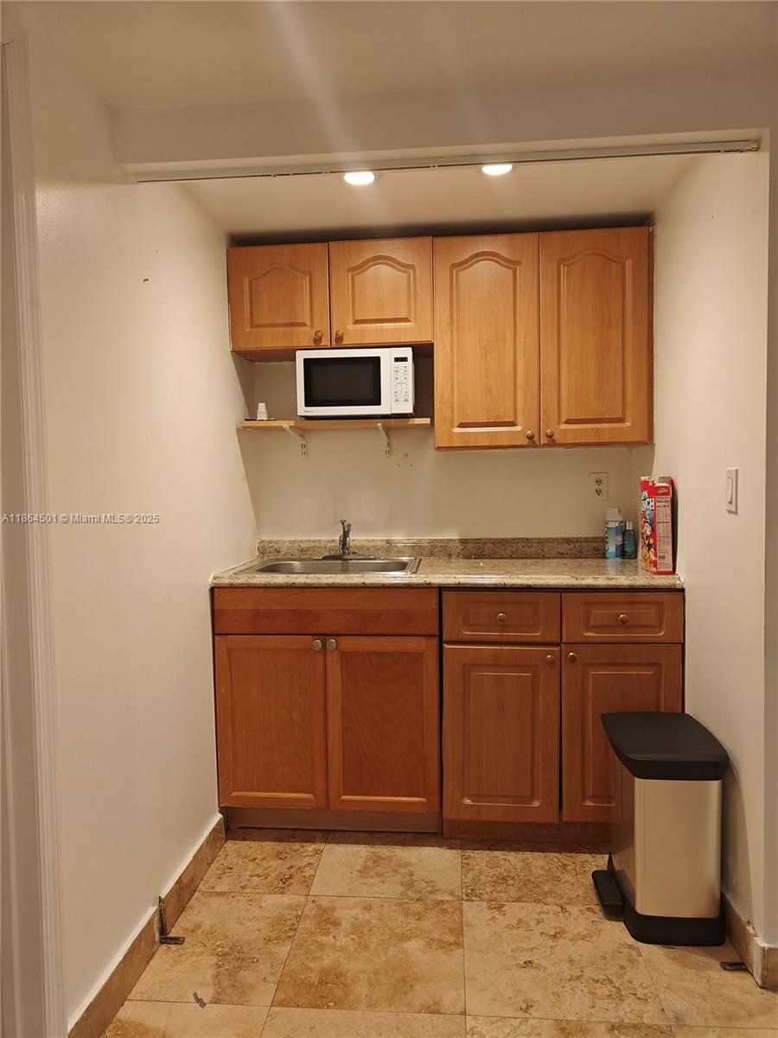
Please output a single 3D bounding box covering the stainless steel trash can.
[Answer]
[{"bbox_3d":[0.768,0.873,2.092,0.299,0.500,0.385,0,3,5],"label":"stainless steel trash can"}]

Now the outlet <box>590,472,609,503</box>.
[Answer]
[{"bbox_3d":[0.846,-0.128,2.893,0.072,0.116,0.011,0,3,5],"label":"outlet"}]

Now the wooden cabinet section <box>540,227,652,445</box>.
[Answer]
[{"bbox_3d":[0.751,-0.654,2.726,0.390,0.757,0.305,0,3,5],"label":"wooden cabinet section"}]

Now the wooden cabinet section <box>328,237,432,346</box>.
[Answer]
[{"bbox_3d":[-0.015,-0.837,2.785,0.383,0.379,0.305,0,3,5],"label":"wooden cabinet section"}]

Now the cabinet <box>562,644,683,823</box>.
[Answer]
[{"bbox_3d":[0.785,0.692,2.628,0.385,0.597,0.560,0,2,5],"label":"cabinet"}]

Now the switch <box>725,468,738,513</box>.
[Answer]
[{"bbox_3d":[0.911,-0.076,1.918,0.008,0.116,0.072,0,2,5],"label":"switch"}]

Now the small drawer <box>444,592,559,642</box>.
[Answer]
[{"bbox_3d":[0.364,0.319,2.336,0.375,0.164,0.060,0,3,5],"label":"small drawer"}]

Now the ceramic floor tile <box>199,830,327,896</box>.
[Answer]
[{"bbox_3d":[-0.398,1.119,2.368,0.352,0.012,0.422,0,2,5],"label":"ceramic floor tile"}]

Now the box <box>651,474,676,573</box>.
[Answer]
[{"bbox_3d":[0.890,0.022,2.397,0.053,0.305,0.190,0,2,5],"label":"box"}]

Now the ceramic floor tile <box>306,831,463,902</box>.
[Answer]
[{"bbox_3d":[0.006,1.123,2.369,0.458,0.012,0.451,0,3,5],"label":"ceramic floor tile"}]

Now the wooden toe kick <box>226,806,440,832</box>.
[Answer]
[{"bbox_3d":[-0.195,1.059,2.566,0.756,0.100,0.020,0,3,5],"label":"wooden toe kick"}]

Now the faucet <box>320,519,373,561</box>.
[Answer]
[{"bbox_3d":[-0.168,0.088,2.821,0.209,0.167,0.200,0,3,5],"label":"faucet"}]

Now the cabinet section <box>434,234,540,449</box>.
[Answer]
[{"bbox_3d":[0.368,-0.651,2.761,0.381,0.757,0.305,0,3,5],"label":"cabinet section"}]

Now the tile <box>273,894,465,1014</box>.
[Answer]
[{"bbox_3d":[-0.031,1.134,1.894,0.456,0.012,0.461,0,2,5],"label":"tile"}]

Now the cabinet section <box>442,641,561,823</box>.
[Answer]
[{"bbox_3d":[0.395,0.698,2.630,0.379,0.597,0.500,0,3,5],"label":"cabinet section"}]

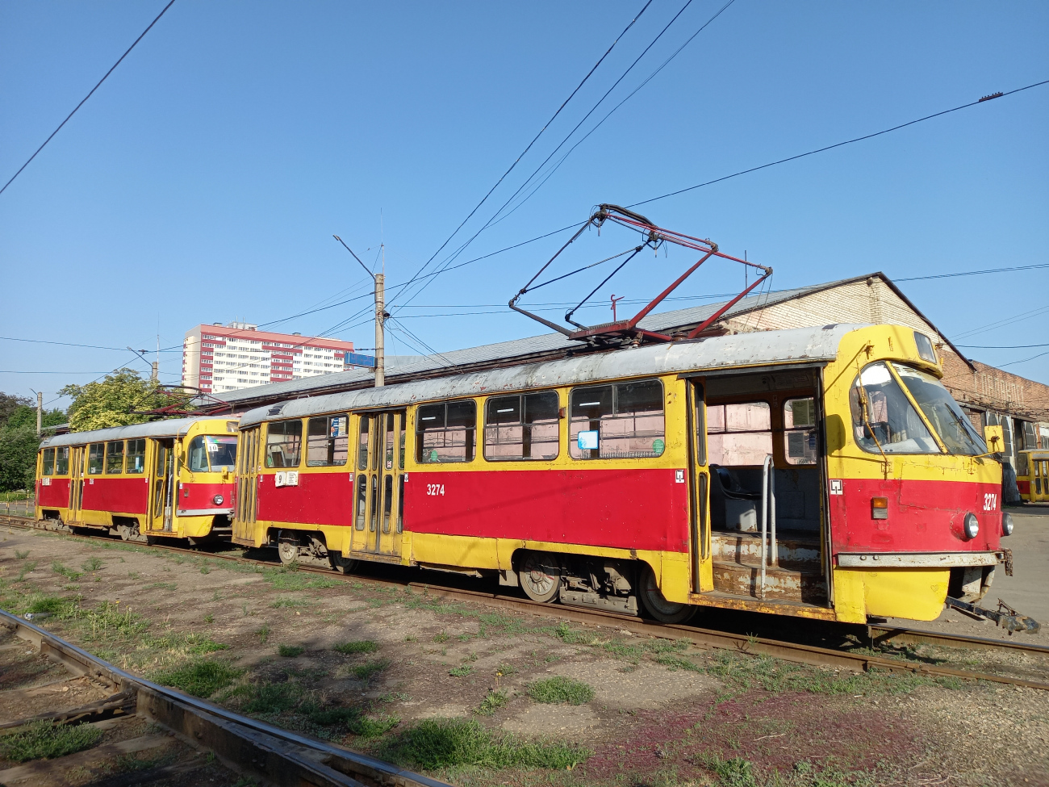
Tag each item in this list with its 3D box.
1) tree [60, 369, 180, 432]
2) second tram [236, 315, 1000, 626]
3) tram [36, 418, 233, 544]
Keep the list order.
[{"bbox_3d":[-22.900,2.600,43.000,7.200,8.000,7.000,4,-8,-29],"label":"tree"},{"bbox_3d":[-0.735,1.310,11.640,2.500,3.100,14.000,7,-10,-44],"label":"second tram"},{"bbox_3d":[-11.400,2.580,22.100,14.000,3.100,2.500,-6,-9,43],"label":"tram"}]

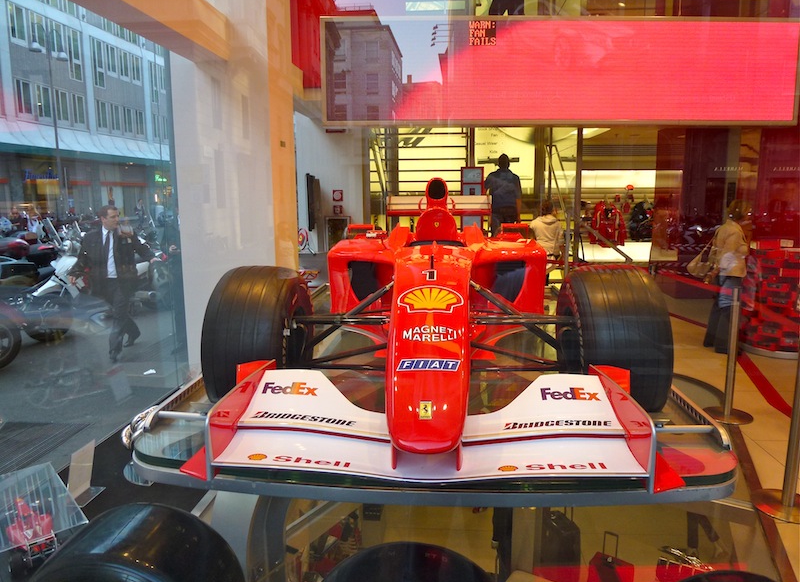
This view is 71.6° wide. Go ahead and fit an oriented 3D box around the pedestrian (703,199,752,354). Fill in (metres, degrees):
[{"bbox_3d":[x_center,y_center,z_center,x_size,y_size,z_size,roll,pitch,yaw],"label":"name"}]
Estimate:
[{"bbox_3d":[3.547,-0.153,5.934,0.450,1.620,0.500,-1,8,-9],"label":"pedestrian"}]

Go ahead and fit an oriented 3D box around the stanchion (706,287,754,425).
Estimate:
[{"bbox_3d":[2.422,0.455,4.025,0.360,0.950,0.360,0,8,0],"label":"stanchion"}]

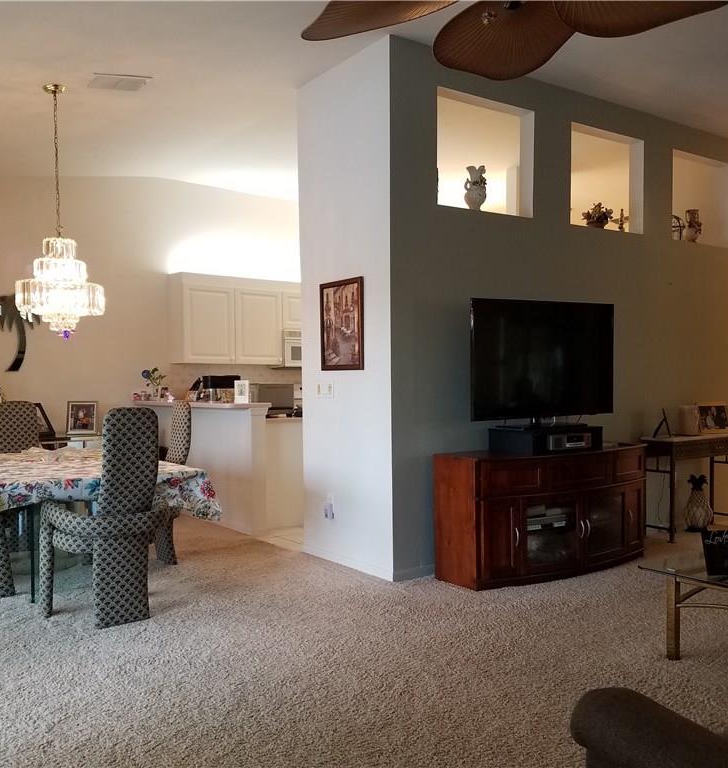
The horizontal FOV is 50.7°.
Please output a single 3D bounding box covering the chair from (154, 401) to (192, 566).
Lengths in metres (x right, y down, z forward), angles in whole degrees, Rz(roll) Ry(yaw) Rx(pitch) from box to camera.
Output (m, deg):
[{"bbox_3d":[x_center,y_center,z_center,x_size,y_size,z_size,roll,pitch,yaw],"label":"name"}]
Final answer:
[{"bbox_3d":[-1.494,0.669,5.147,0.616,1.103,0.558,-1,1,-35],"label":"chair"}]

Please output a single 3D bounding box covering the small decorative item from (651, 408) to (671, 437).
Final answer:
[{"bbox_3d":[2.363,0.309,6.120,0.140,0.220,0.170,0,1,21],"label":"small decorative item"}]

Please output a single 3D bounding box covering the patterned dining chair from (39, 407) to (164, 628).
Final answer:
[{"bbox_3d":[-1.344,0.683,4.135,0.640,1.120,0.600,-1,1,-34],"label":"patterned dining chair"}]

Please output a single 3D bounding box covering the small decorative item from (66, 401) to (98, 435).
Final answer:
[{"bbox_3d":[-2.591,0.311,7.080,0.285,0.310,0.060,-1,-9,-34],"label":"small decorative item"}]

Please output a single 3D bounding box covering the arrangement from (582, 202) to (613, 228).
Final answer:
[{"bbox_3d":[1.789,-1.282,5.893,0.230,0.217,0.190,-1,1,-35],"label":"arrangement"}]

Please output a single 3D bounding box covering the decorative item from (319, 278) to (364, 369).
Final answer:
[{"bbox_3d":[-0.137,-0.390,5.133,0.030,0.600,0.525,-1,1,-37],"label":"decorative item"}]

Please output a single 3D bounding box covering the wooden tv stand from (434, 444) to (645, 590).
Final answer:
[{"bbox_3d":[1.226,0.824,5.054,1.530,0.780,0.500,-1,1,-34],"label":"wooden tv stand"}]

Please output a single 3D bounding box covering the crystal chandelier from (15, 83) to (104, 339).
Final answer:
[{"bbox_3d":[-1.859,-1.055,4.696,0.520,1.530,0.520,-1,1,-34],"label":"crystal chandelier"}]

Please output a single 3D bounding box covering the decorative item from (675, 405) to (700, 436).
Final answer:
[{"bbox_3d":[2.627,0.294,6.231,0.170,0.250,0.140,-1,1,-35],"label":"decorative item"}]

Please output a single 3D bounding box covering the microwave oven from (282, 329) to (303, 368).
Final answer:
[{"bbox_3d":[-0.632,-0.374,8.354,0.760,0.400,0.390,-1,1,-34],"label":"microwave oven"}]

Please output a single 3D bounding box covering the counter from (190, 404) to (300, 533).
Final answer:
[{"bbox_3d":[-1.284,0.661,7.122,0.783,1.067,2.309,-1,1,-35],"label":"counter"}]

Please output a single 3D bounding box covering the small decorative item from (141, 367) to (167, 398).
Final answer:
[{"bbox_3d":[-2.019,-0.019,7.379,0.190,0.288,0.230,-1,1,-35],"label":"small decorative item"}]

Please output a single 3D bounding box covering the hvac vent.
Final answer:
[{"bbox_3d":[-1.582,-1.923,4.949,0.350,0.030,0.275,-10,6,-35],"label":"hvac vent"}]

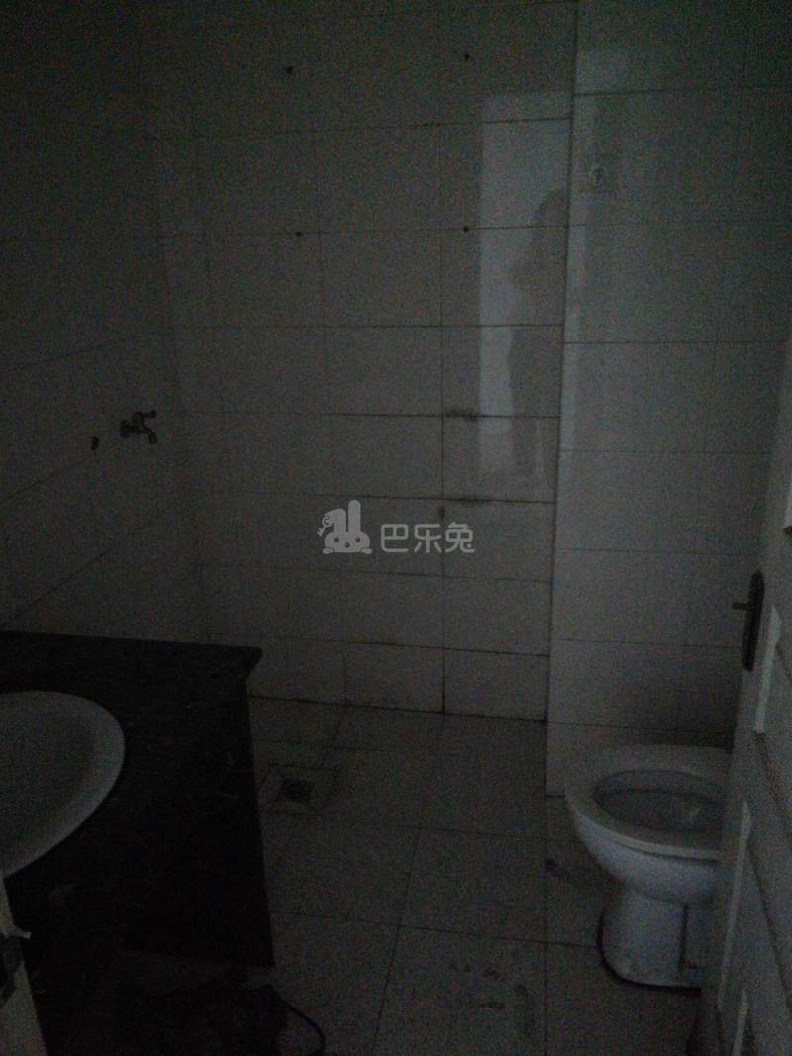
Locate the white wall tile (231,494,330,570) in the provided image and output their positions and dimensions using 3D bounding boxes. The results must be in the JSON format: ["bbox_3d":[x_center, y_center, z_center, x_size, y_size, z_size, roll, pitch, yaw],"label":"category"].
[{"bbox_3d":[-0.345,0.013,2.583,0.330,0.251,0.010,2,21,10],"label":"white wall tile"}]

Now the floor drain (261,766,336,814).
[{"bbox_3d":[-0.290,0.750,2.361,0.207,0.015,0.195,2,21,10],"label":"floor drain"}]

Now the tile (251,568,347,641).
[{"bbox_3d":[-0.340,0.250,2.674,0.330,0.250,0.010,2,20,10],"label":"tile"}]

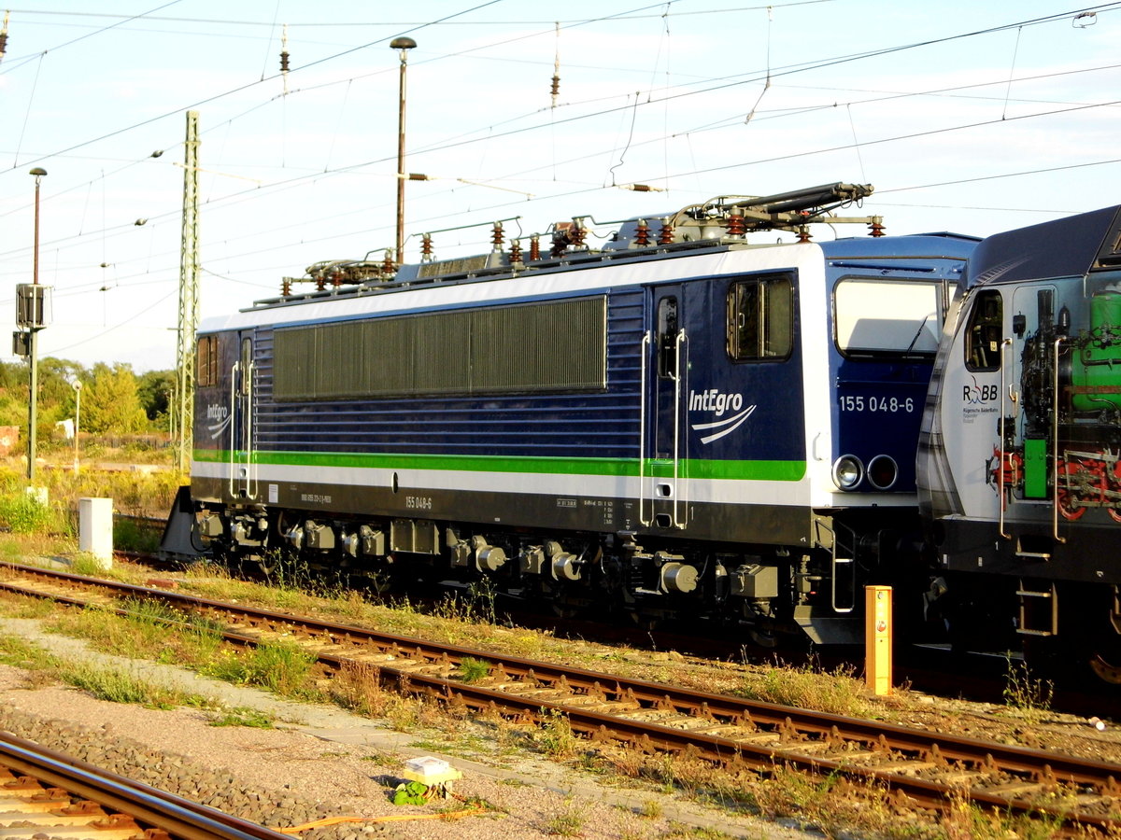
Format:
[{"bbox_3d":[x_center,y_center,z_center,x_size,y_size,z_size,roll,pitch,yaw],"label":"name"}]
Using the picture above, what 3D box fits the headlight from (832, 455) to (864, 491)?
[{"bbox_3d":[2.652,0.484,24.167,0.330,0.330,0.100,0,0,-26],"label":"headlight"}]

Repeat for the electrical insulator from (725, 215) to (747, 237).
[{"bbox_3d":[1.782,-1.974,26.682,0.205,0.235,0.205,0,0,0],"label":"electrical insulator"}]

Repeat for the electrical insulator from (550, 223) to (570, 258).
[{"bbox_3d":[-0.013,-2.088,30.700,0.210,0.380,0.210,0,0,-26],"label":"electrical insulator"}]

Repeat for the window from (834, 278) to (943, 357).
[{"bbox_3d":[3.067,-0.955,24.557,1.190,0.760,0.070,0,-6,-26],"label":"window"}]

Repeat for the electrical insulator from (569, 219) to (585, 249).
[{"bbox_3d":[0.205,-2.144,30.255,0.195,0.350,0.195,0,0,0],"label":"electrical insulator"}]

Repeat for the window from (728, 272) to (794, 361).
[{"bbox_3d":[1.906,-0.954,25.033,0.060,0.816,1.149,0,0,-28],"label":"window"}]

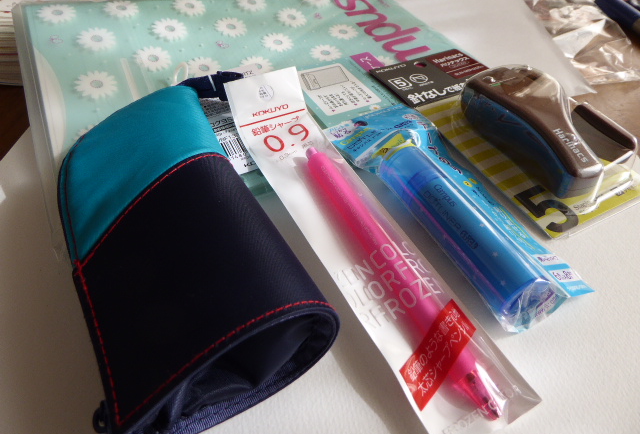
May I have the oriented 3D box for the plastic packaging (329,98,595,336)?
[{"bbox_3d":[0.076,-0.017,0.234,0.066,0.026,0.148,-18,54,-26],"label":"plastic packaging"}]

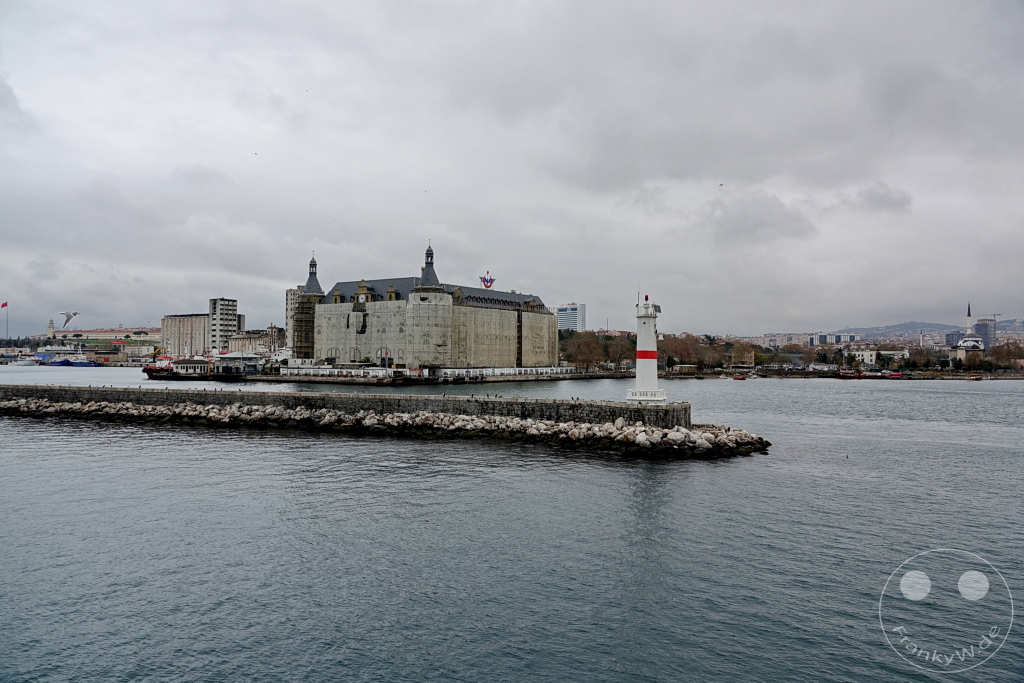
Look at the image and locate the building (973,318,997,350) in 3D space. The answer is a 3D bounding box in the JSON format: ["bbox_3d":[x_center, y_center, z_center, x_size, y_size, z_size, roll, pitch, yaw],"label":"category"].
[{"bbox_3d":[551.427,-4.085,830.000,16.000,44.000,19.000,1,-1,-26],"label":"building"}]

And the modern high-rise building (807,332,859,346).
[{"bbox_3d":[578.628,-2.160,1280.000,97.000,26.000,21.000,0,-1,-16],"label":"modern high-rise building"}]

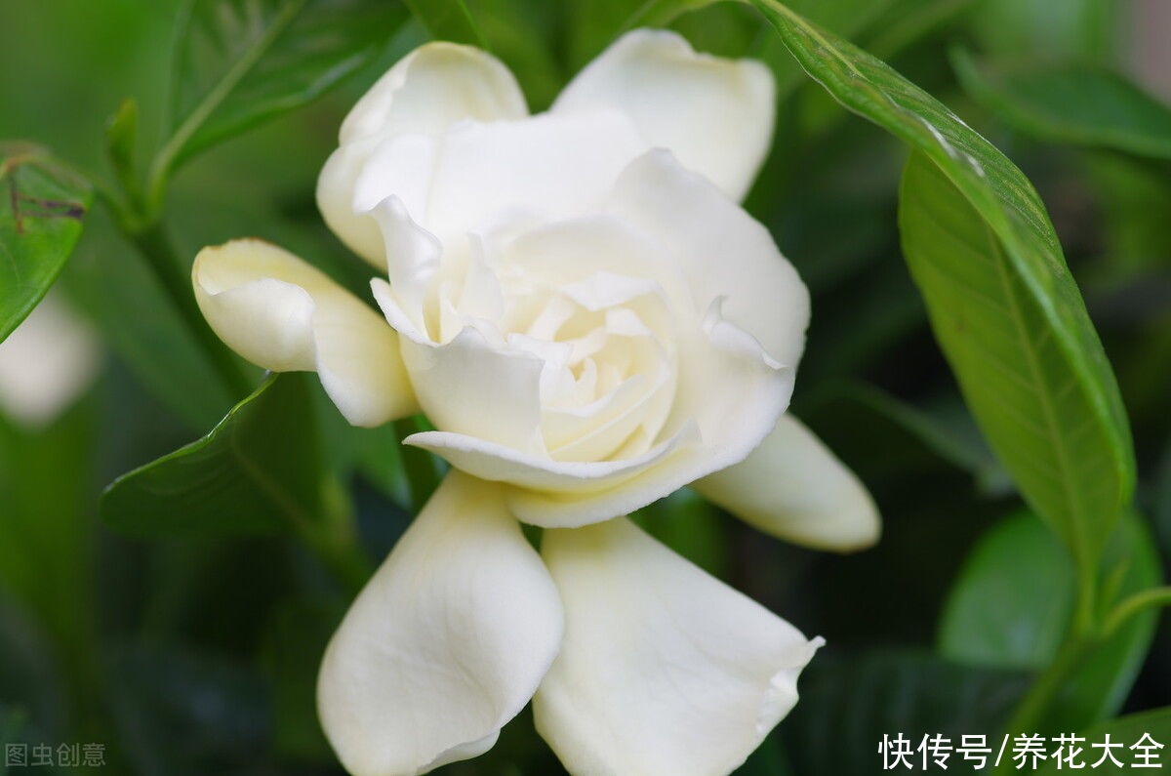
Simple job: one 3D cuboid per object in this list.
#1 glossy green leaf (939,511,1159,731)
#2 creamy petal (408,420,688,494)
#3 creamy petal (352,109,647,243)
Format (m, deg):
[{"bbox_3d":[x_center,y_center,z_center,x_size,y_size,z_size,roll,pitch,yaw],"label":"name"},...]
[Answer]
[{"bbox_3d":[0.057,0.029,0.600,0.026,0.027,0.009,6,-12,7],"label":"glossy green leaf"},{"bbox_3d":[-0.004,0.008,0.547,0.033,0.008,0.012,-1,12,-3],"label":"creamy petal"},{"bbox_3d":[-0.010,-0.024,0.555,0.033,0.016,0.010,3,-15,1],"label":"creamy petal"}]

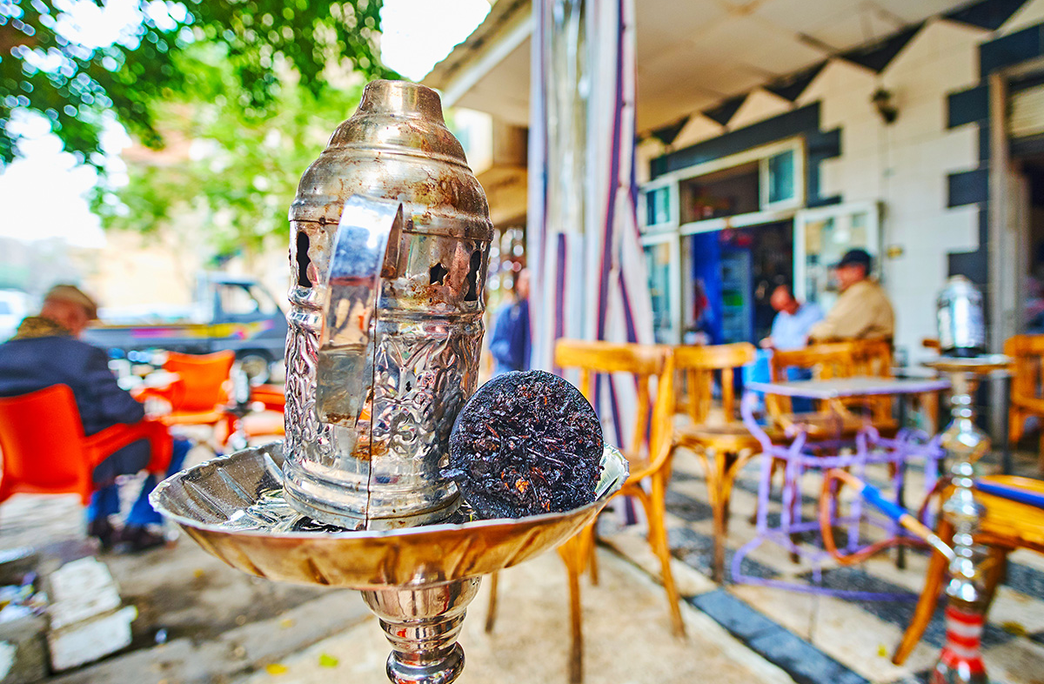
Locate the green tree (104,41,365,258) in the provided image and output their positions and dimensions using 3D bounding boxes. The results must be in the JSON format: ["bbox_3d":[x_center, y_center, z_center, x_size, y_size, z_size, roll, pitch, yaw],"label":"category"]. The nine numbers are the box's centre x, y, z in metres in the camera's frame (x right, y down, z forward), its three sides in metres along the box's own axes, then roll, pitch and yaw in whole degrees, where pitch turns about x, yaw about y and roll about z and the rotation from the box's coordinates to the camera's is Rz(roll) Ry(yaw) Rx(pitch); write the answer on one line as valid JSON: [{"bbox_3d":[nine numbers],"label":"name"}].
[{"bbox_3d":[-6.100,-2.600,11.000,5.200,6.600,5.000,0,0,-29],"label":"green tree"}]

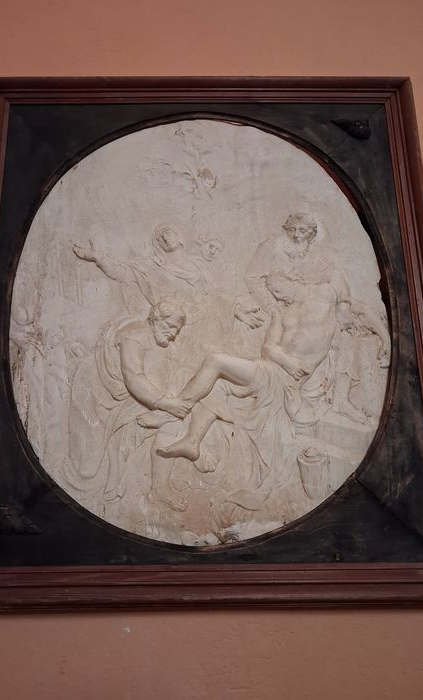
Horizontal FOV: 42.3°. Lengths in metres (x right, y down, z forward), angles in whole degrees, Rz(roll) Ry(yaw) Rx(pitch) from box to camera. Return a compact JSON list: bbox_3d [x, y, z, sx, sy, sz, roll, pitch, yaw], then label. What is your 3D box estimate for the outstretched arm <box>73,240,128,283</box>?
[{"bbox_3d":[-0.228,-0.194,1.158,0.148,0.046,0.040,33,-14,9],"label":"outstretched arm"}]

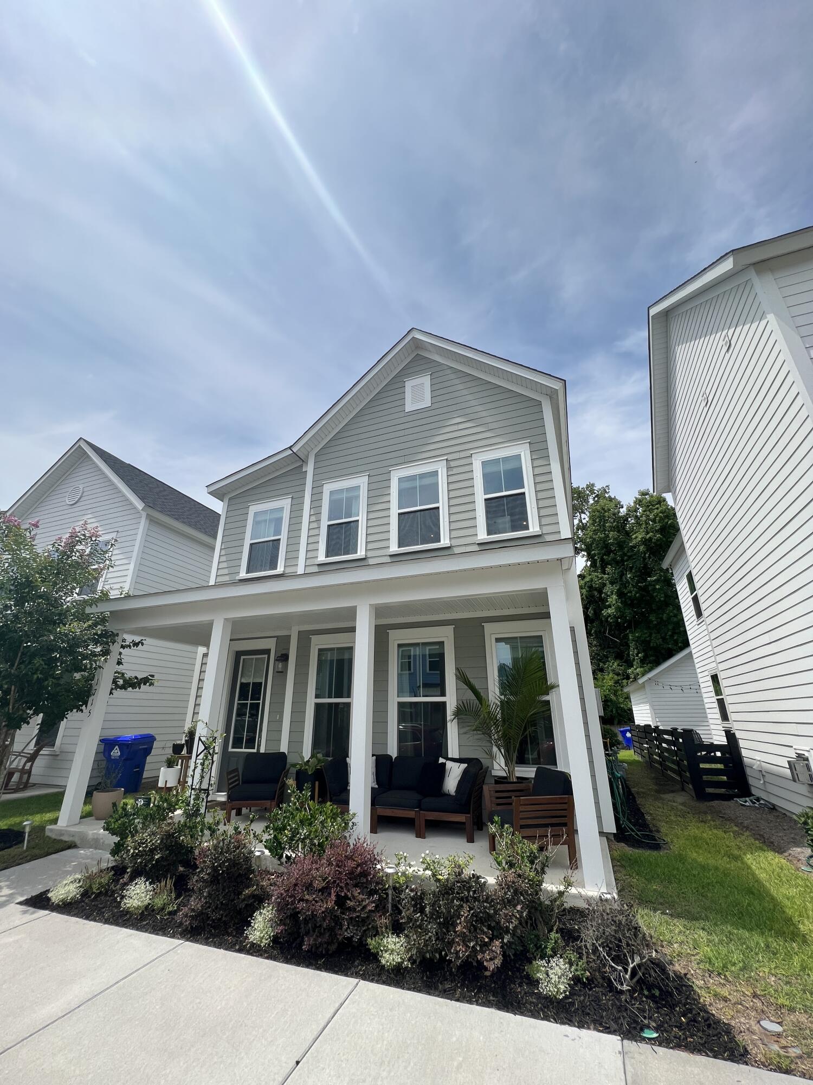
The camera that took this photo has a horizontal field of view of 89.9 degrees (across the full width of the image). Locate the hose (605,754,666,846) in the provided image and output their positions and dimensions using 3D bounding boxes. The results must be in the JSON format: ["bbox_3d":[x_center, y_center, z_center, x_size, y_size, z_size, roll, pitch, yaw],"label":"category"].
[{"bbox_3d":[3.231,3.581,5.853,0.580,0.960,1.100,-8,-24,20],"label":"hose"}]

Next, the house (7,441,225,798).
[{"bbox_3d":[-9.951,2.590,15.890,7.800,10.600,10.400,-8,-24,20],"label":"house"}]

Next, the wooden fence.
[{"bbox_3d":[8.164,6.353,12.588,1.100,1.250,10.800,-8,-24,20],"label":"wooden fence"}]

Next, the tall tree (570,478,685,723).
[{"bbox_3d":[14.317,3.785,26.947,8.000,16.600,7.800,-8,-24,20],"label":"tall tree"}]

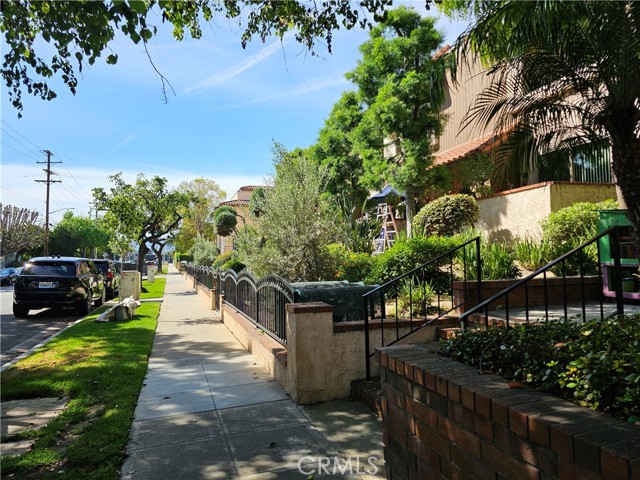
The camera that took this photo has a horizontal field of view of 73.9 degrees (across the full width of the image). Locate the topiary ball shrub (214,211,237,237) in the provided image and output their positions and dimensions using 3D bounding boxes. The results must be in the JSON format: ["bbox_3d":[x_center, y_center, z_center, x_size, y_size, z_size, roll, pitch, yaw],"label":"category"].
[{"bbox_3d":[-4.445,-0.776,20.000,1.030,1.220,1.030,-1,-3,0],"label":"topiary ball shrub"}]

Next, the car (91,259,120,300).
[{"bbox_3d":[-10.490,1.777,20.242,1.860,1.690,4.600,1,-3,-19],"label":"car"}]

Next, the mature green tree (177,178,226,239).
[{"bbox_3d":[-11.705,-1.729,42.000,4.940,8.690,4.940,-1,-3,0],"label":"mature green tree"}]

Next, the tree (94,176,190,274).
[{"bbox_3d":[-9.000,-0.531,21.500,5.010,5.760,4.760,-1,-3,0],"label":"tree"}]

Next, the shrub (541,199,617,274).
[{"bbox_3d":[4.280,-0.049,7.000,1.220,1.270,1.120,1,-3,-19],"label":"shrub"}]

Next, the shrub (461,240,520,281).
[{"bbox_3d":[2.606,0.313,6.500,0.920,0.610,0.780,-1,-3,0],"label":"shrub"}]

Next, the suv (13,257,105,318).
[{"bbox_3d":[-8.297,1.428,13.883,1.950,1.680,4.800,1,-3,-19],"label":"suv"}]

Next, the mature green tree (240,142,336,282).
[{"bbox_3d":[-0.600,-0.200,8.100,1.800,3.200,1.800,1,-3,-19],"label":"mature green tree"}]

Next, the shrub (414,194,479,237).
[{"bbox_3d":[3.154,-0.573,10.600,1.600,1.120,1.520,-1,-3,0],"label":"shrub"}]

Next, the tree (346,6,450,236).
[{"bbox_3d":[2.363,-3.387,12.800,3.130,7.290,3.130,-1,-3,0],"label":"tree"}]

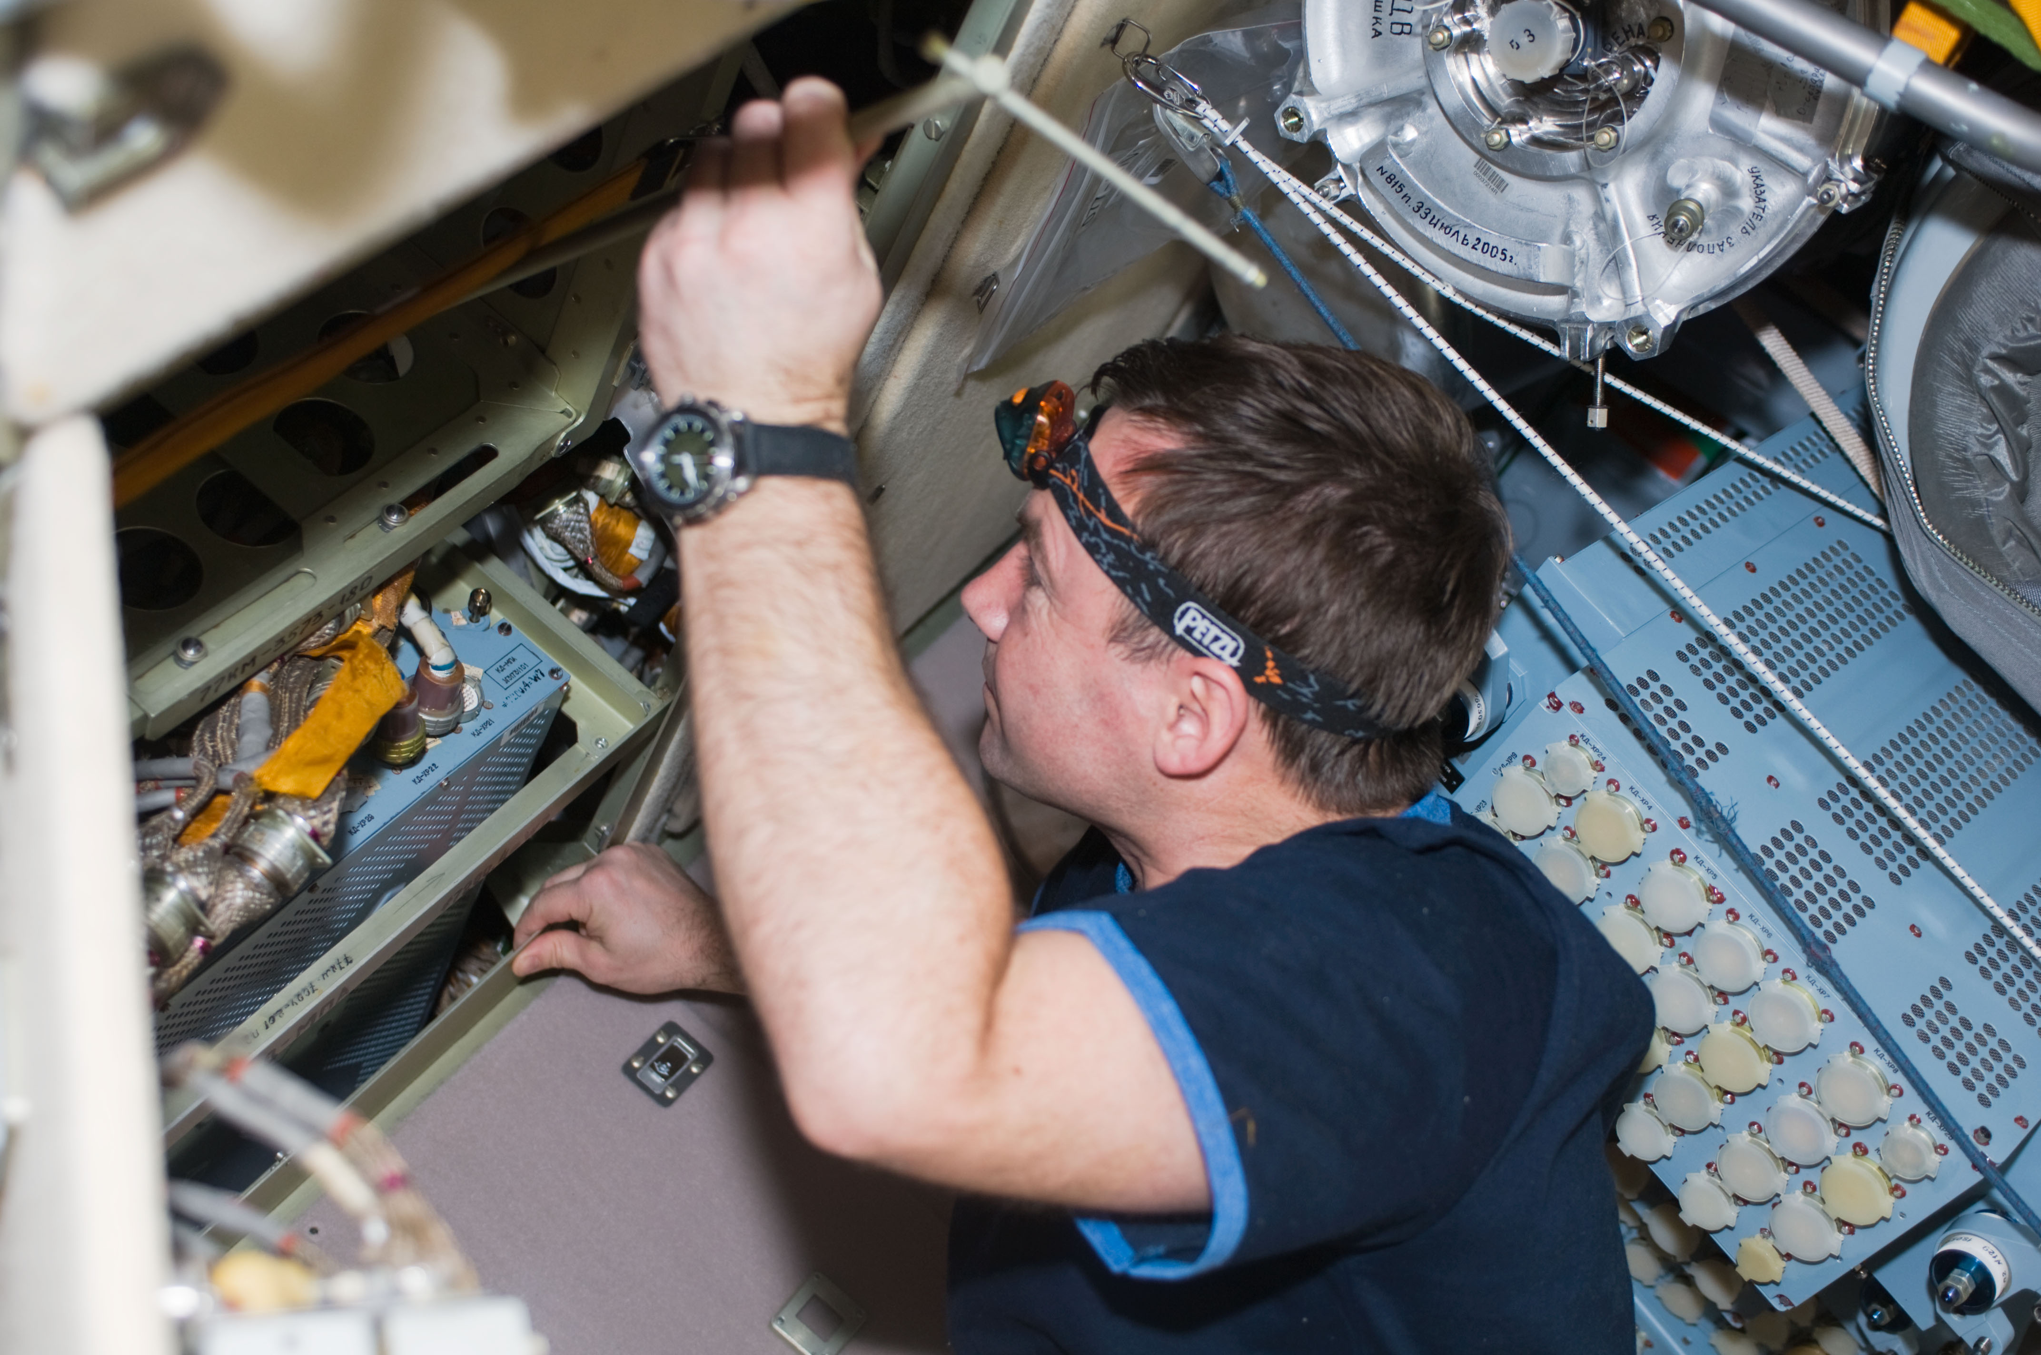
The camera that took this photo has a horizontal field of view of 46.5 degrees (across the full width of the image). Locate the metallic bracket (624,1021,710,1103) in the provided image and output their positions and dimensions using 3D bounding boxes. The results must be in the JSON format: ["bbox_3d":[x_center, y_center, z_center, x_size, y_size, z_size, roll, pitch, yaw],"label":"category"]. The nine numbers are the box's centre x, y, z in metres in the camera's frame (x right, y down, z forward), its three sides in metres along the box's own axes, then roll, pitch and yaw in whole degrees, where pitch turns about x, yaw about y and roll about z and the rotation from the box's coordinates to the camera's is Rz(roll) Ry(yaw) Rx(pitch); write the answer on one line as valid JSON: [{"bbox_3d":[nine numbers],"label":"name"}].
[{"bbox_3d":[-0.227,0.249,1.530,0.038,0.043,0.009,45,0,20],"label":"metallic bracket"}]

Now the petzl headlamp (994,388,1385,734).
[{"bbox_3d":[0.090,-0.042,1.060,0.240,0.055,0.165,37,16,-4],"label":"petzl headlamp"}]

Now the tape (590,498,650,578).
[{"bbox_3d":[-0.287,-0.100,1.700,0.038,0.055,0.045,32,6,-12],"label":"tape"}]

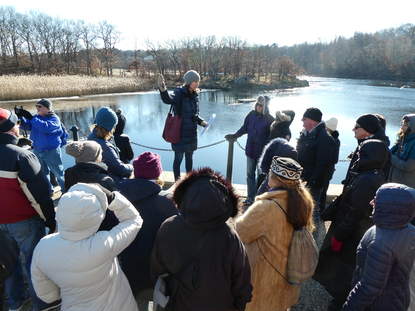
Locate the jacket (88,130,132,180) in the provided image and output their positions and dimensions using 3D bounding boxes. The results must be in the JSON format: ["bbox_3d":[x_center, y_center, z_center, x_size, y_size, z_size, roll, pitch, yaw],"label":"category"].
[{"bbox_3d":[-1.100,0.068,3.298,0.450,0.800,0.520,-14,21,-40],"label":"jacket"}]

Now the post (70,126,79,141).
[{"bbox_3d":[-2.220,-0.100,4.912,0.140,0.800,0.140,0,16,0],"label":"post"}]

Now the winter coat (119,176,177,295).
[{"bbox_3d":[-0.480,0.672,2.432,0.550,1.000,0.400,5,17,17],"label":"winter coat"}]

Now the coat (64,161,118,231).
[{"bbox_3d":[-0.943,0.431,2.392,0.520,0.800,0.380,12,20,36],"label":"coat"}]

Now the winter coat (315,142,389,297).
[{"bbox_3d":[1.235,0.543,2.519,0.540,1.380,0.480,-11,19,-33],"label":"winter coat"}]

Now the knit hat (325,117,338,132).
[{"bbox_3d":[1.743,-0.437,4.050,0.210,0.200,0.200,4,17,14],"label":"knit hat"}]

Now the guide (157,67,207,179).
[{"bbox_3d":[-0.367,-0.436,4.457,0.620,1.690,0.550,8,18,27],"label":"guide"}]

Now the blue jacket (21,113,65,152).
[{"bbox_3d":[-2.566,-0.376,4.500,0.600,0.640,0.500,-8,18,-26],"label":"blue jacket"}]

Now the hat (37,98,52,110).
[{"bbox_3d":[-2.437,-0.763,4.300,0.220,0.160,0.190,-4,17,-14],"label":"hat"}]

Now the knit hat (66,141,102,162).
[{"bbox_3d":[-0.984,-0.032,2.300,0.220,0.200,0.290,13,21,38],"label":"knit hat"}]

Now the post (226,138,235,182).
[{"bbox_3d":[0.368,0.096,4.600,0.110,0.800,0.110,0,16,0],"label":"post"}]

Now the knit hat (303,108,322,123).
[{"bbox_3d":[1.247,-0.473,3.400,0.230,0.170,0.190,5,17,17],"label":"knit hat"}]

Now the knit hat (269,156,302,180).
[{"bbox_3d":[0.500,0.082,1.820,0.190,0.130,0.200,-12,34,-36],"label":"knit hat"}]

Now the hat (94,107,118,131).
[{"bbox_3d":[-1.124,-0.412,3.200,0.230,0.240,0.250,0,16,0],"label":"hat"}]

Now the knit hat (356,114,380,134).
[{"bbox_3d":[1.598,-0.307,2.850,0.240,0.185,0.200,7,18,24],"label":"knit hat"}]

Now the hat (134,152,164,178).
[{"bbox_3d":[-0.477,0.080,2.300,0.210,0.200,0.230,0,16,0],"label":"hat"}]

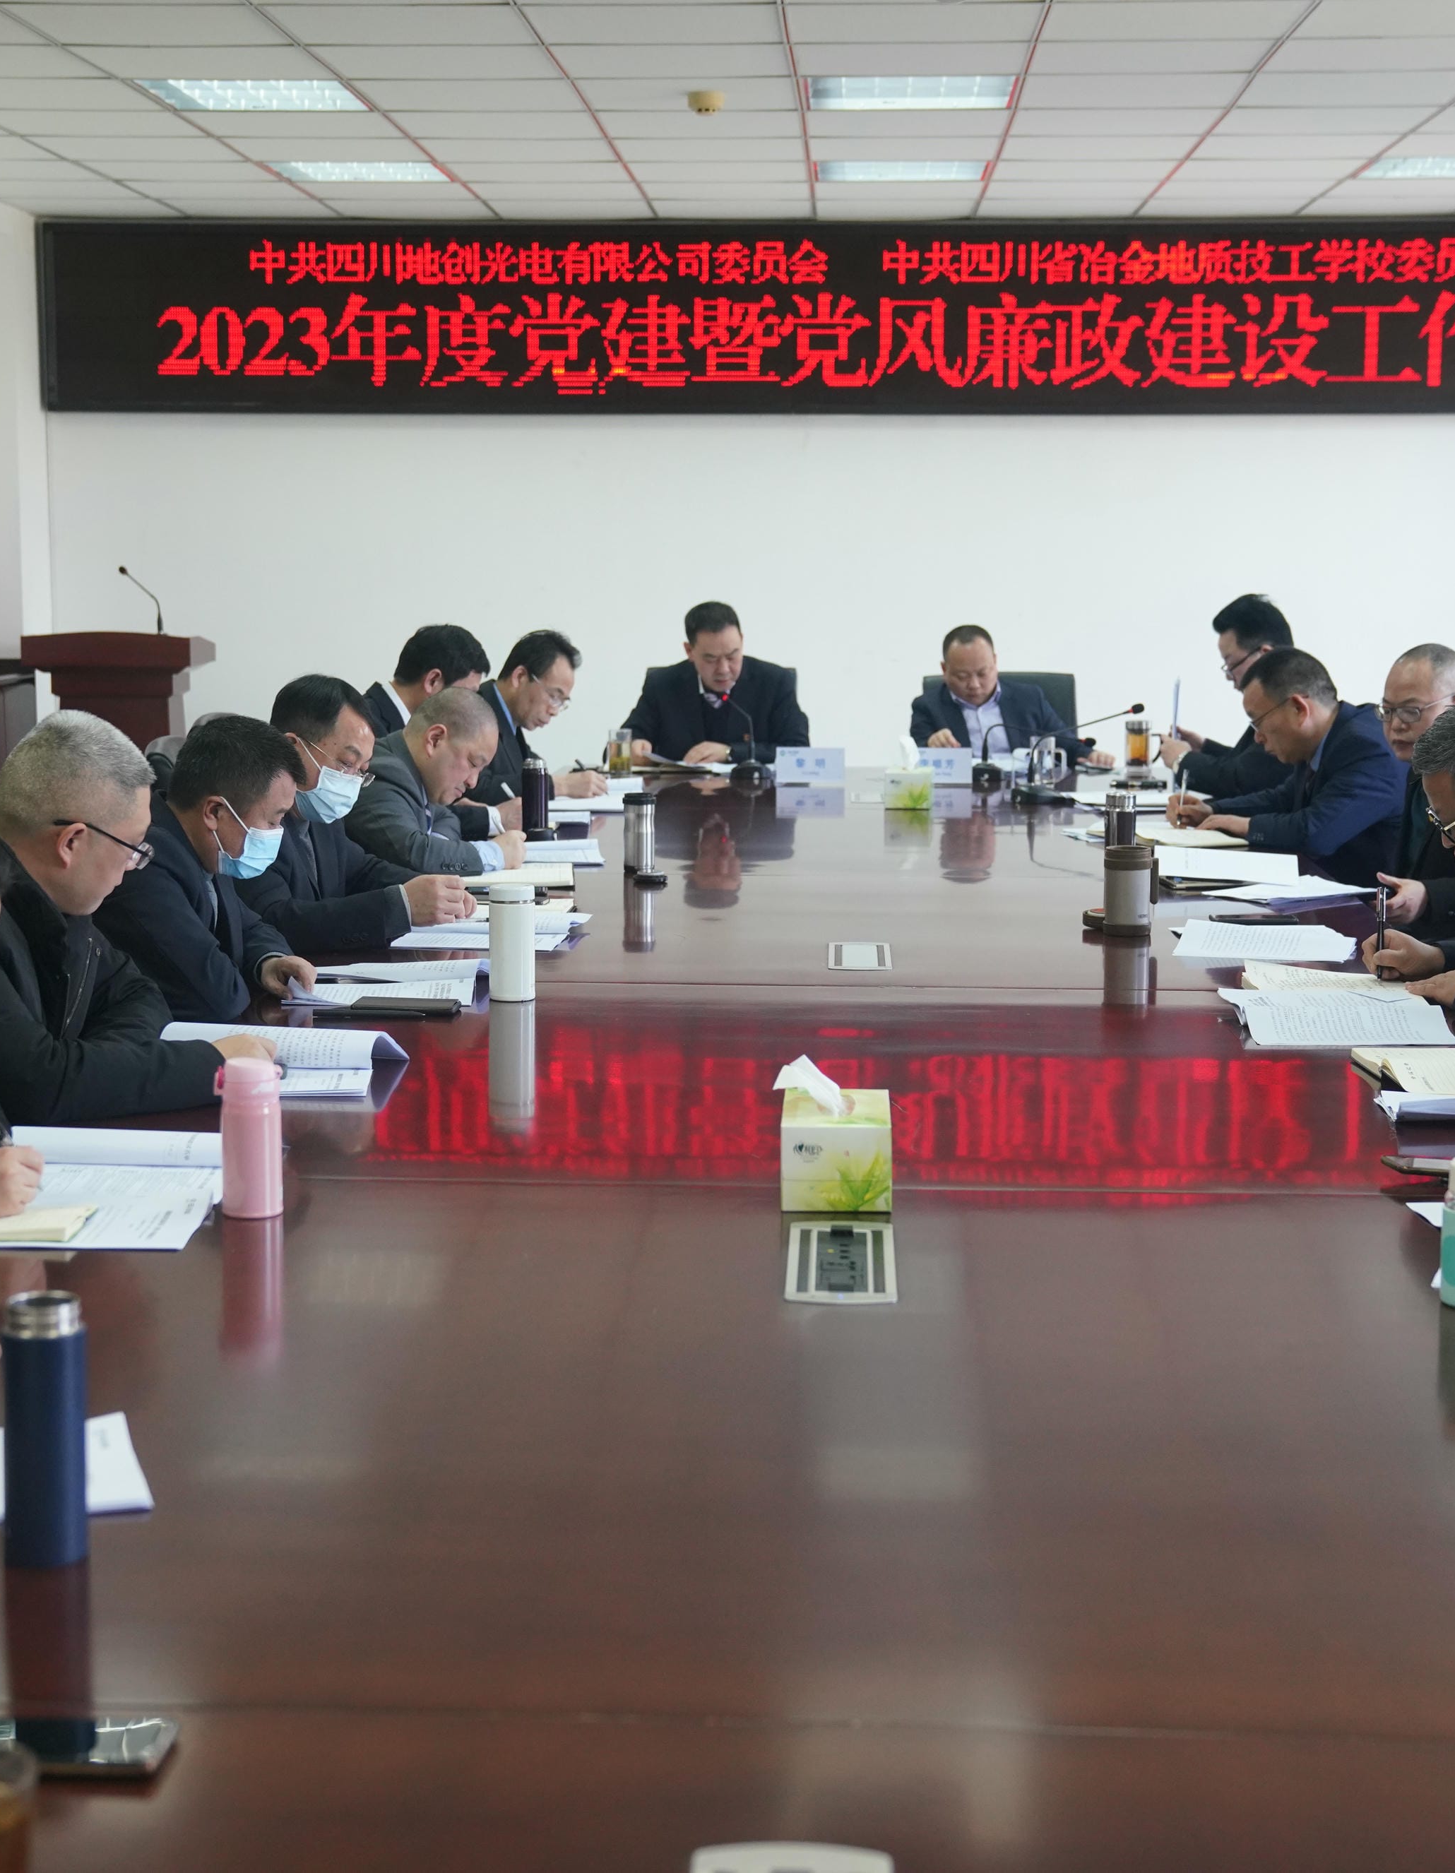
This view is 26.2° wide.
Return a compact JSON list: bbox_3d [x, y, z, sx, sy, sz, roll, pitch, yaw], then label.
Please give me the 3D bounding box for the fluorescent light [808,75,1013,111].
[{"bbox_3d":[0.485,-2.274,8.289,0.600,0.080,0.600,0,8,2],"label":"fluorescent light"}]

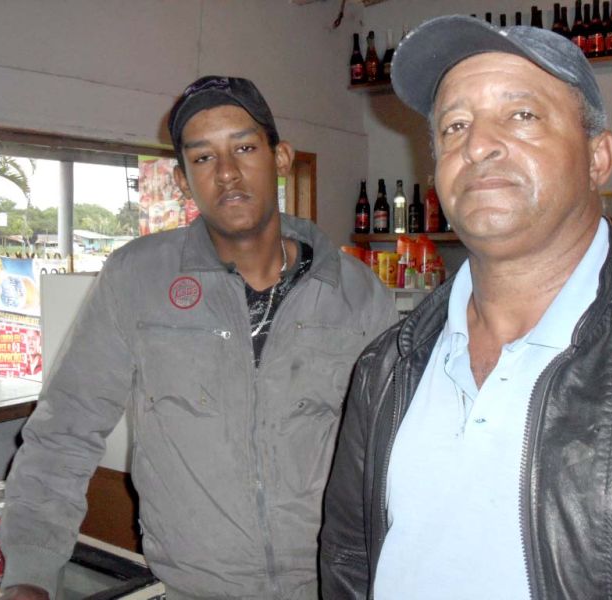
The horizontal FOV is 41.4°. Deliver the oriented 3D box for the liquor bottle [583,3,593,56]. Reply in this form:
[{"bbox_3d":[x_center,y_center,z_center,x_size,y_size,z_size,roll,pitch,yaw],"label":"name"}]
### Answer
[{"bbox_3d":[1.453,-1.378,4.176,0.080,0.300,0.080,1,4,30],"label":"liquor bottle"}]

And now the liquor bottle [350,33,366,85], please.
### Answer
[{"bbox_3d":[0.304,-1.415,4.754,0.080,0.300,0.080,-1,4,0],"label":"liquor bottle"}]

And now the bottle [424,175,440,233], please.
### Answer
[{"bbox_3d":[0.669,-0.504,4.280,0.079,0.305,0.079,0,4,0],"label":"bottle"}]

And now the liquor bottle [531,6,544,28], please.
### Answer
[{"bbox_3d":[1.207,-1.388,4.245,0.080,0.300,0.080,1,4,30],"label":"liquor bottle"}]

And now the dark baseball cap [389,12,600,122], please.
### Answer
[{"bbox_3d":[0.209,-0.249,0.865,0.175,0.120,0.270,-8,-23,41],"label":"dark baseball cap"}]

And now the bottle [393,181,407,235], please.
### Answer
[{"bbox_3d":[0.508,-0.505,4.380,0.065,0.291,0.065,0,4,0],"label":"bottle"}]

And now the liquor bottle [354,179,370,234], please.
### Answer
[{"bbox_3d":[0.315,-0.515,4.500,0.082,0.296,0.082,0,4,0],"label":"liquor bottle"}]

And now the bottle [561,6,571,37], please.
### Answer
[{"bbox_3d":[1.271,-1.291,3.970,0.083,0.290,0.083,3,5,34],"label":"bottle"}]

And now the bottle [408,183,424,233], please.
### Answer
[{"bbox_3d":[0.626,-0.517,4.569,0.084,0.277,0.084,1,4,30],"label":"bottle"}]

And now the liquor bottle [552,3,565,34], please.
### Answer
[{"bbox_3d":[1.299,-1.380,4.181,0.080,0.300,0.080,1,4,30],"label":"liquor bottle"}]

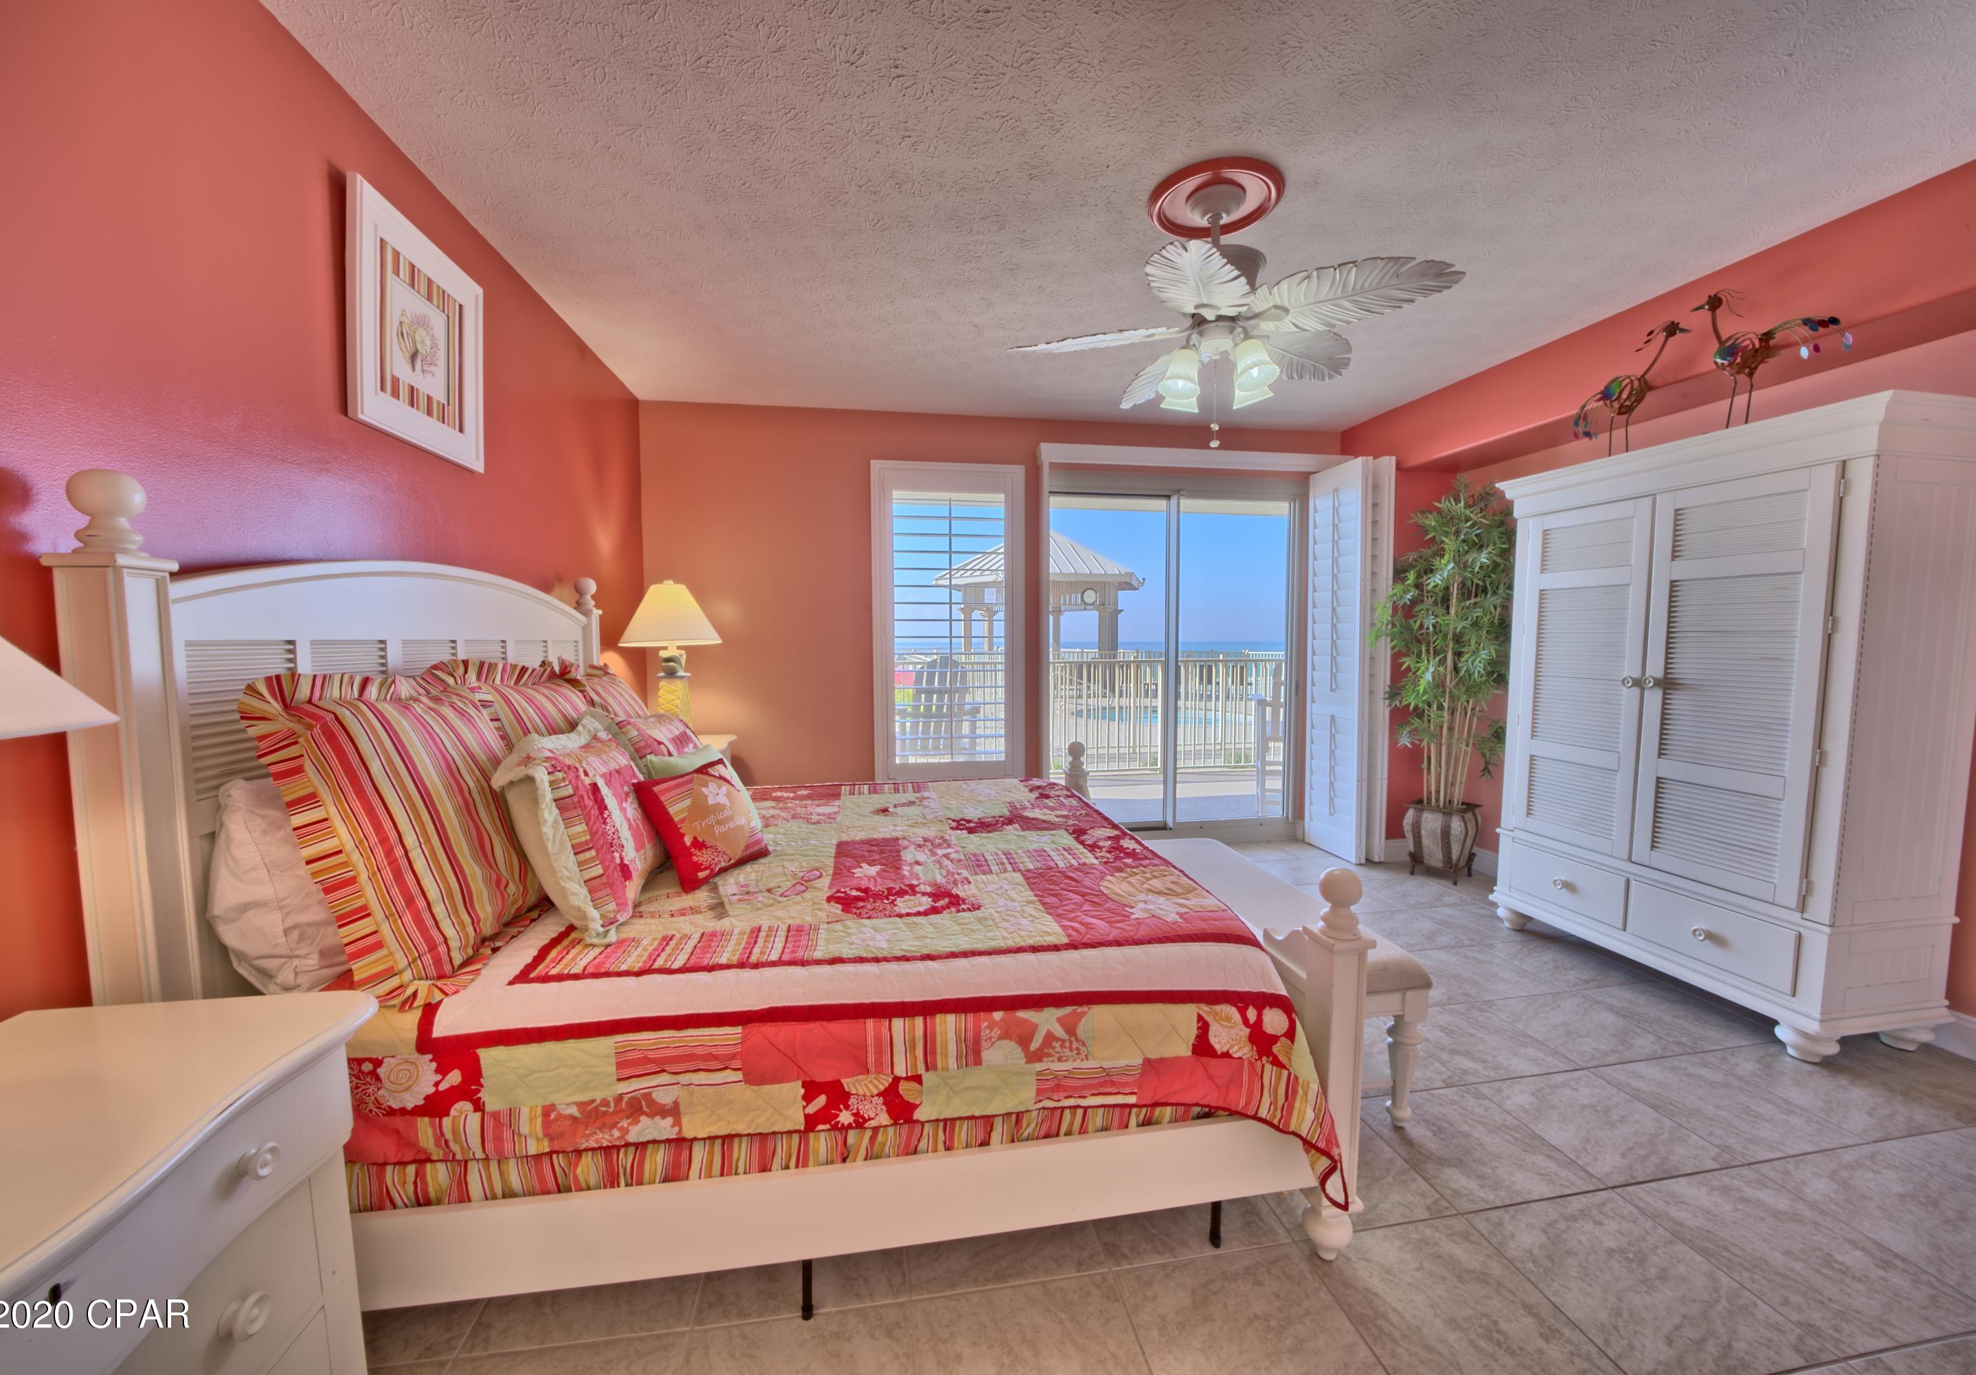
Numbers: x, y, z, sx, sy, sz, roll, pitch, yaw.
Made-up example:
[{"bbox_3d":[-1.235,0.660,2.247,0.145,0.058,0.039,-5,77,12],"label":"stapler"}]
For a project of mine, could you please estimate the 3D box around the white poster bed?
[{"bbox_3d":[-0.421,0.374,2.075,2.107,1.529,1.895,-1,4,-10],"label":"white poster bed"}]

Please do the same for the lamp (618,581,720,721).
[{"bbox_3d":[-1.473,-0.091,3.192,0.437,0.794,0.437,-1,4,-10],"label":"lamp"}]

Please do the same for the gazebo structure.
[{"bbox_3d":[1.156,-1.958,17.247,5.000,4.230,5.000,-1,4,-10],"label":"gazebo structure"}]

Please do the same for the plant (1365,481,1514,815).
[{"bbox_3d":[2.437,-0.208,3.546,0.681,1.741,0.681,-1,4,-10],"label":"plant"}]

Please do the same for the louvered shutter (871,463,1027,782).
[{"bbox_3d":[-0.212,-0.340,3.991,0.892,1.886,0.064,-1,4,-10],"label":"louvered shutter"}]

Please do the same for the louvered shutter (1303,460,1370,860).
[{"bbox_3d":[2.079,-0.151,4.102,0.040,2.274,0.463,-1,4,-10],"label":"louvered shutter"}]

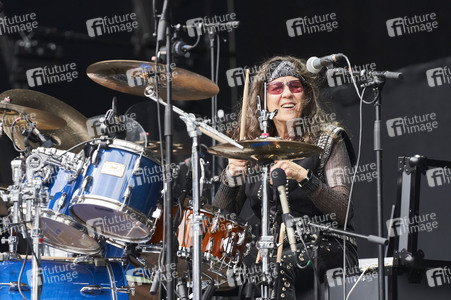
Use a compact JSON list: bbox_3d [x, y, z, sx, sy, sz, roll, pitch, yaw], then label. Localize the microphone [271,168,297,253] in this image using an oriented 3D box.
[{"bbox_3d":[0.194,0.191,7.900,0.046,0.265,0.046,-11,-5,0],"label":"microphone"}]

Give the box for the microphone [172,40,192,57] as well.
[{"bbox_3d":[-0.174,-0.356,8.900,0.056,0.058,0.165,5,-11,-37],"label":"microphone"}]

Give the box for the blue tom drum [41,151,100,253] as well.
[{"bbox_3d":[-0.538,0.173,8.461,0.335,0.250,0.335,12,-20,19],"label":"blue tom drum"}]

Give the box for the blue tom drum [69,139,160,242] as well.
[{"bbox_3d":[-0.333,0.135,8.043,0.285,0.235,0.285,11,-23,19],"label":"blue tom drum"}]

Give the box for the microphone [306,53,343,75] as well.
[{"bbox_3d":[0.325,-0.287,8.098,0.052,0.052,0.185,5,-13,-35],"label":"microphone"}]

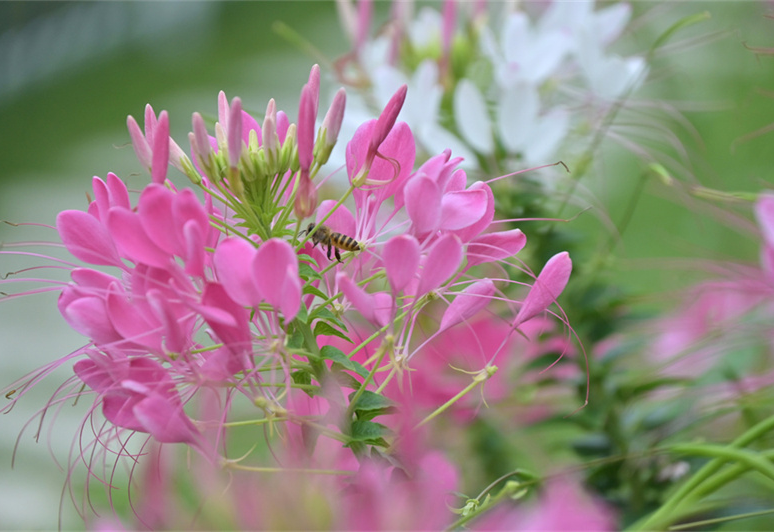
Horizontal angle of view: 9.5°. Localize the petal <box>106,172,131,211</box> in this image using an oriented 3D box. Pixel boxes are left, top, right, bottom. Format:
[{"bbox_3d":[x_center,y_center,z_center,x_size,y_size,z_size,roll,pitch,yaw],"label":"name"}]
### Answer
[{"bbox_3d":[-0.069,-0.018,1.200,0.007,0.015,0.005,-18,0,-22],"label":"petal"}]

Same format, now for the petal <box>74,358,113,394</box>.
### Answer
[{"bbox_3d":[-0.074,0.029,1.180,0.015,0.008,0.005,28,-11,-6],"label":"petal"}]

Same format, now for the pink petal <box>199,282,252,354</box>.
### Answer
[{"bbox_3d":[-0.034,0.011,0.985,0.008,0.015,0.004,-24,0,0],"label":"pink petal"}]

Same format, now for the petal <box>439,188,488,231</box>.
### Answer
[{"bbox_3d":[0.020,-0.015,1.200,0.015,0.010,0.005,-35,11,9],"label":"petal"}]

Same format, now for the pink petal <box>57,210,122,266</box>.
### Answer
[{"bbox_3d":[-0.075,-0.007,1.180,0.020,0.011,0.005,38,-6,-6],"label":"pink petal"}]

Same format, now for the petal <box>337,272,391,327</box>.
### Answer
[{"bbox_3d":[-0.006,0.009,1.205,0.008,0.018,0.007,-43,6,-17],"label":"petal"}]

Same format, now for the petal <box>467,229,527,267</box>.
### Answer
[{"bbox_3d":[0.024,-0.004,1.000,0.013,0.006,0.003,-24,9,0],"label":"petal"}]

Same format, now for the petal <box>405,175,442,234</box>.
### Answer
[{"bbox_3d":[0.008,-0.014,1.065,0.008,0.014,0.003,-3,-3,9],"label":"petal"}]

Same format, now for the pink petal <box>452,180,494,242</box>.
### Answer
[{"bbox_3d":[0.019,-0.012,1.000,0.007,0.014,0.003,22,0,0],"label":"pink petal"}]

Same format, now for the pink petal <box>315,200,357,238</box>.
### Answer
[{"bbox_3d":[-0.012,-0.010,1.110,0.010,0.011,0.005,-13,0,0],"label":"pink petal"}]

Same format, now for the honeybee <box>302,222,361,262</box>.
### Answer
[{"bbox_3d":[-0.013,-0.005,1.050,0.014,0.007,0.006,21,3,-3],"label":"honeybee"}]

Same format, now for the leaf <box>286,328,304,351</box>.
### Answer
[{"bbox_3d":[-0.024,0.019,1.205,0.004,0.006,0.003,9,-12,11],"label":"leaf"}]

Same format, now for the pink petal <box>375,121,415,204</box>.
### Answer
[{"bbox_3d":[0.002,-0.024,1.070,0.009,0.019,0.004,14,-3,0],"label":"pink petal"}]

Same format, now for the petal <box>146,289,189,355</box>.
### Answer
[{"bbox_3d":[-0.055,0.014,1.170,0.005,0.017,0.008,-29,7,-33],"label":"petal"}]

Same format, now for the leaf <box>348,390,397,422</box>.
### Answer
[{"bbox_3d":[-0.003,0.029,0.985,0.010,0.005,0.005,12,31,9],"label":"leaf"}]

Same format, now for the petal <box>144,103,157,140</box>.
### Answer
[{"bbox_3d":[-0.051,-0.030,1.000,0.003,0.009,0.003,-7,0,0],"label":"petal"}]

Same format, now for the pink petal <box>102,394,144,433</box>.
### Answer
[{"bbox_3d":[-0.060,0.034,1.085,0.012,0.008,0.005,27,0,0],"label":"pink petal"}]

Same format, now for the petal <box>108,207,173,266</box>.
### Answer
[{"bbox_3d":[-0.056,-0.006,1.065,0.017,0.009,0.006,41,0,0],"label":"petal"}]

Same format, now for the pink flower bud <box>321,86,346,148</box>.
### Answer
[{"bbox_3d":[-0.011,-0.032,0.995,0.003,0.013,0.003,14,0,0],"label":"pink flower bud"}]

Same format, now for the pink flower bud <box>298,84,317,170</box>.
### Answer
[{"bbox_3d":[-0.019,-0.032,1.090,0.004,0.021,0.004,1,6,0],"label":"pink flower bud"}]

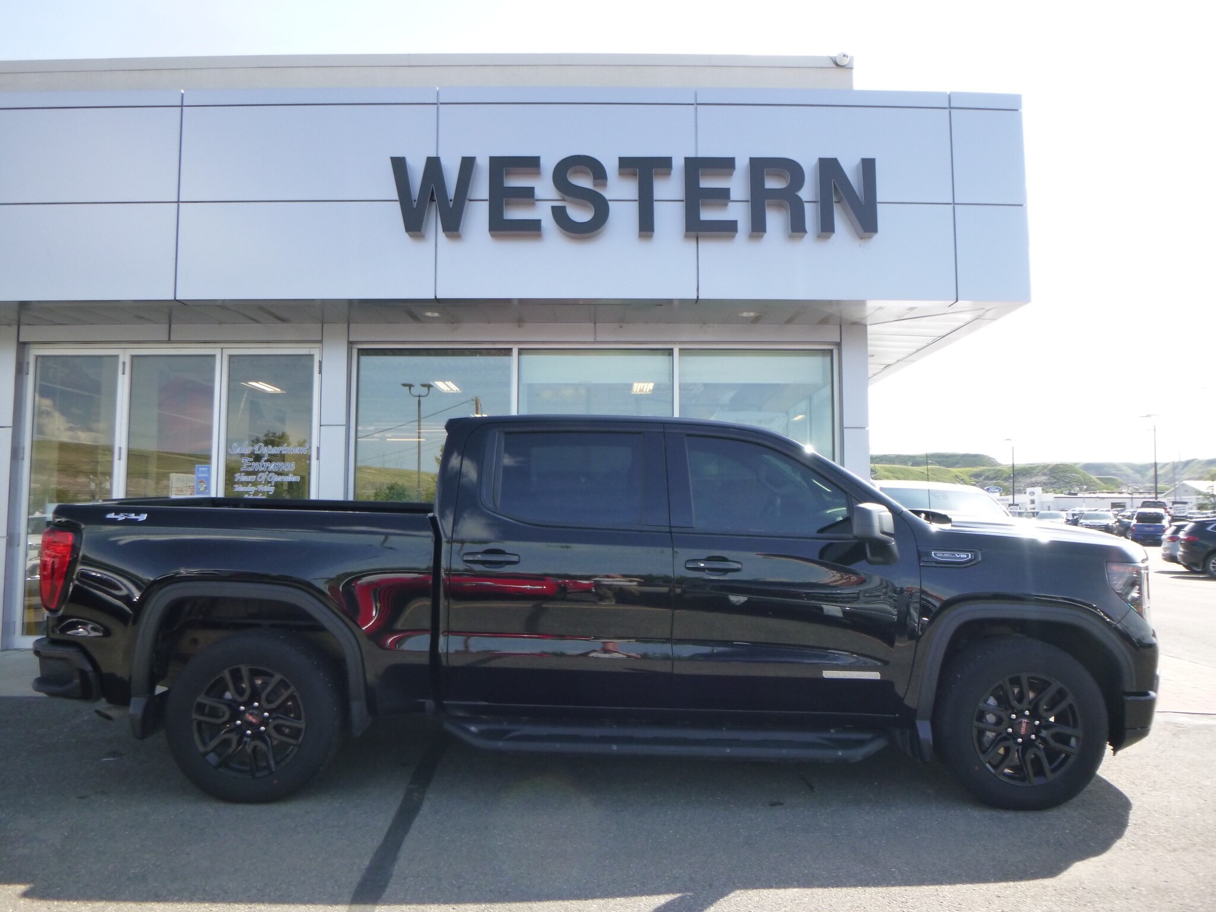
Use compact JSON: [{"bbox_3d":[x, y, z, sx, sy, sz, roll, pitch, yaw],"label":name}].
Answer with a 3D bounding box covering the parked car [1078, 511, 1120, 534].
[{"bbox_3d":[25.591,3.794,45.845,1.880,1.700,4.650,-3,-5,31],"label":"parked car"}]

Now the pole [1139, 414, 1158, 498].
[{"bbox_3d":[38.502,1.367,62.069,1.500,8.765,0.500,-2,-5,30],"label":"pole"}]

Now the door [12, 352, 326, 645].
[{"bbox_3d":[-4.490,0.390,9.000,3.020,3.060,0.100,0,-4,0],"label":"door"}]

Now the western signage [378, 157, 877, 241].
[{"bbox_3d":[0.234,-2.417,8.202,4.503,0.735,0.150,0,-4,0],"label":"western signage"}]

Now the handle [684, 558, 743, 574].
[{"bbox_3d":[0.515,0.534,4.272,0.280,0.068,0.060,0,-4,0],"label":"handle"}]

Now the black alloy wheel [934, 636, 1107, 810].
[{"bbox_3d":[1.983,1.292,4.349,0.840,0.840,0.285,0,-4,0],"label":"black alloy wheel"}]

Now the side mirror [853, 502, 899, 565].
[{"bbox_3d":[1.282,0.371,4.204,0.170,0.290,0.290,0,-4,0],"label":"side mirror"}]

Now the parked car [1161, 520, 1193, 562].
[{"bbox_3d":[19.749,2.785,27.168,4.550,1.640,1.840,-2,-5,28],"label":"parked car"}]

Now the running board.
[{"bbox_3d":[0.278,1.387,4.294,2.180,0.105,0.200,1,-4,0],"label":"running board"}]

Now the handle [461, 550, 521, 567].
[{"bbox_3d":[-0.571,0.501,4.290,0.280,0.068,0.060,0,-4,0],"label":"handle"}]

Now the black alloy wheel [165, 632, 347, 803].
[{"bbox_3d":[-1.707,1.269,4.381,0.840,0.840,0.285,0,-4,0],"label":"black alloy wheel"}]

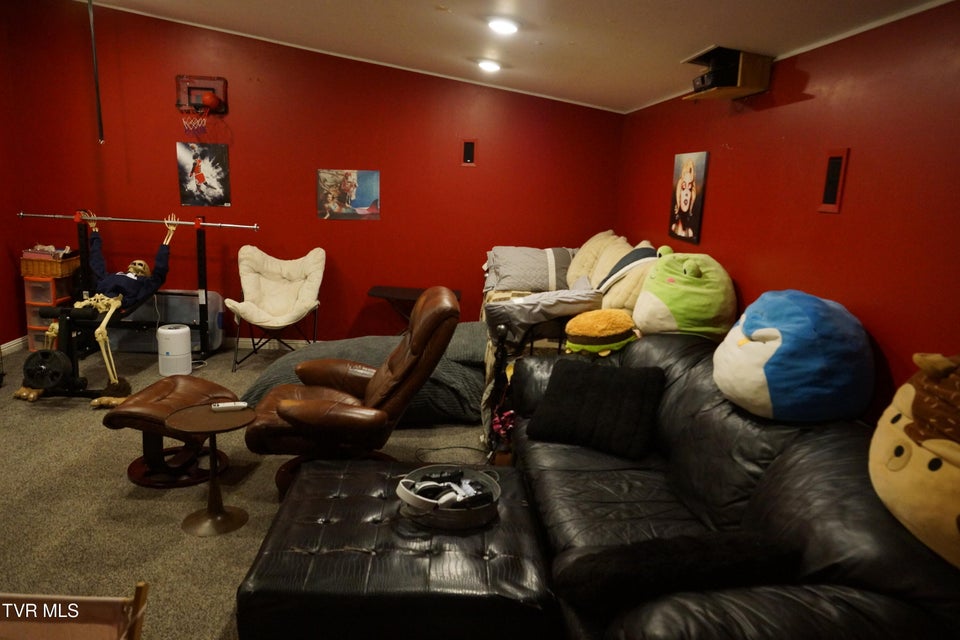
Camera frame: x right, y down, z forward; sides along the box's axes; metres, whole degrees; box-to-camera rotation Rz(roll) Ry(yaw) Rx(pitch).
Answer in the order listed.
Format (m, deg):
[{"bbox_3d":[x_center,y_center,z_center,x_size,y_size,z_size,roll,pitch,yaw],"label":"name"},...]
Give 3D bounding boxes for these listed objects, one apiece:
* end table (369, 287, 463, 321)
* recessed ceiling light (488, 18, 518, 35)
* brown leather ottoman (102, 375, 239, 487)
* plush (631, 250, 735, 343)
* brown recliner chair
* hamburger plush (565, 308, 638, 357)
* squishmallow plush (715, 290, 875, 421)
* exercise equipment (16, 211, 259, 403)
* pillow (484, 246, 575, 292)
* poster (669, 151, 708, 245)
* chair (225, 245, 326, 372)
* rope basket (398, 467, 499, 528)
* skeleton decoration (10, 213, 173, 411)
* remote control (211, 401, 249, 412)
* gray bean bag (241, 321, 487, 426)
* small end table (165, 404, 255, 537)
[{"bbox_3d":[-0.536,0.058,5.267,0.760,0.590,0.440,1,12,-3],"label":"end table"},{"bbox_3d":[0.118,-1.506,3.283,0.152,0.035,0.152,10,12,-5],"label":"recessed ceiling light"},{"bbox_3d":[-1.514,0.553,3.295,0.535,0.444,0.574,3,12,1],"label":"brown leather ottoman"},{"bbox_3d":[1.020,-0.106,3.212,0.430,0.450,0.490,-3,13,-19],"label":"plush"},{"bbox_3d":[-0.622,0.326,3.176,1.010,1.019,0.750,1,12,-6],"label":"brown recliner chair"},{"bbox_3d":[0.590,0.056,3.173,0.330,0.235,0.350,1,12,0],"label":"hamburger plush"},{"bbox_3d":[1.131,0.124,2.340,0.490,0.482,0.535,-1,13,-16],"label":"squishmallow plush"},{"bbox_3d":[-2.624,-0.153,4.590,1.790,1.172,1.255,2,12,-5],"label":"exercise equipment"},{"bbox_3d":[0.408,-0.409,5.235,0.720,0.380,0.200,1,-8,-3],"label":"pillow"},{"bbox_3d":[1.270,-0.747,3.901,0.025,0.517,0.482,2,12,-5],"label":"poster"},{"bbox_3d":[-1.607,-0.097,5.100,0.704,0.941,0.704,2,12,-5],"label":"chair"},{"bbox_3d":[-0.096,0.566,2.100,0.335,0.088,0.325,1,12,-3],"label":"rope basket"},{"bbox_3d":[-2.675,-0.153,4.563,0.765,1.178,1.270,2,12,-5],"label":"skeleton decoration"},{"bbox_3d":[-1.104,0.378,2.830,0.155,0.022,0.045,-3,13,-18],"label":"remote control"},{"bbox_3d":[-0.711,0.277,4.567,1.700,0.470,1.500,2,12,-3],"label":"gray bean bag"},{"bbox_3d":[-1.164,0.655,2.802,0.363,0.486,0.363,2,12,-5],"label":"small end table"}]

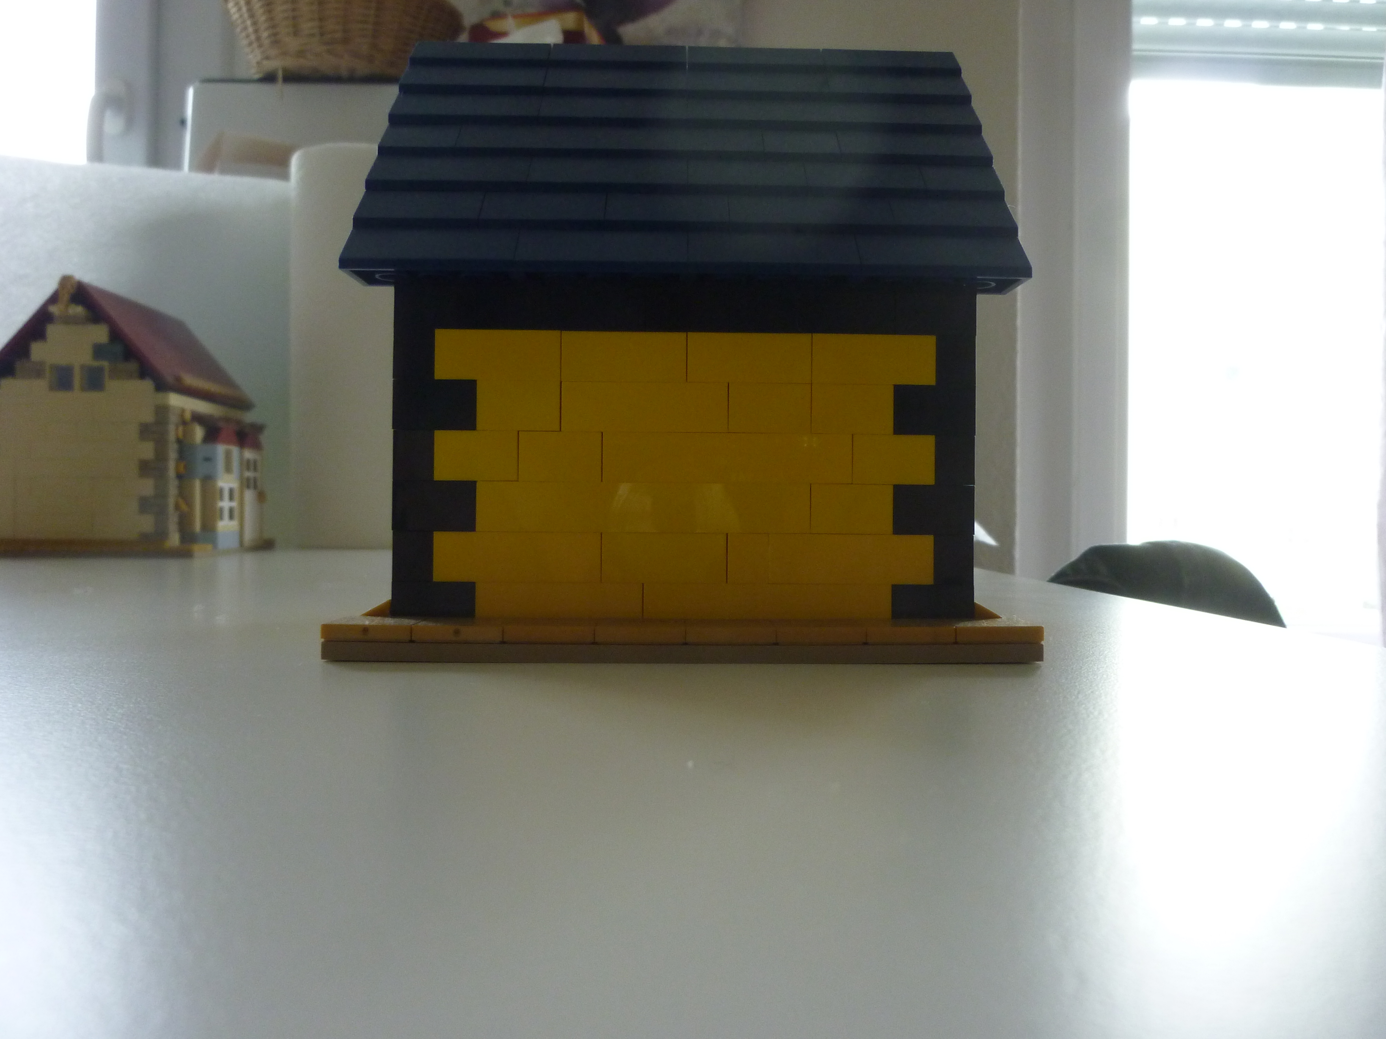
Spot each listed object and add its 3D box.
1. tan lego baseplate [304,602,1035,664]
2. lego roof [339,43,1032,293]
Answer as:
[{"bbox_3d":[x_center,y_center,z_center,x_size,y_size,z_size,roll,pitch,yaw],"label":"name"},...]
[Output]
[{"bbox_3d":[-0.003,0.021,0.241,0.128,0.006,0.128,0,0,-1],"label":"tan lego baseplate"},{"bbox_3d":[-0.002,-0.079,0.240,0.128,0.067,0.112,0,0,-1],"label":"lego roof"}]

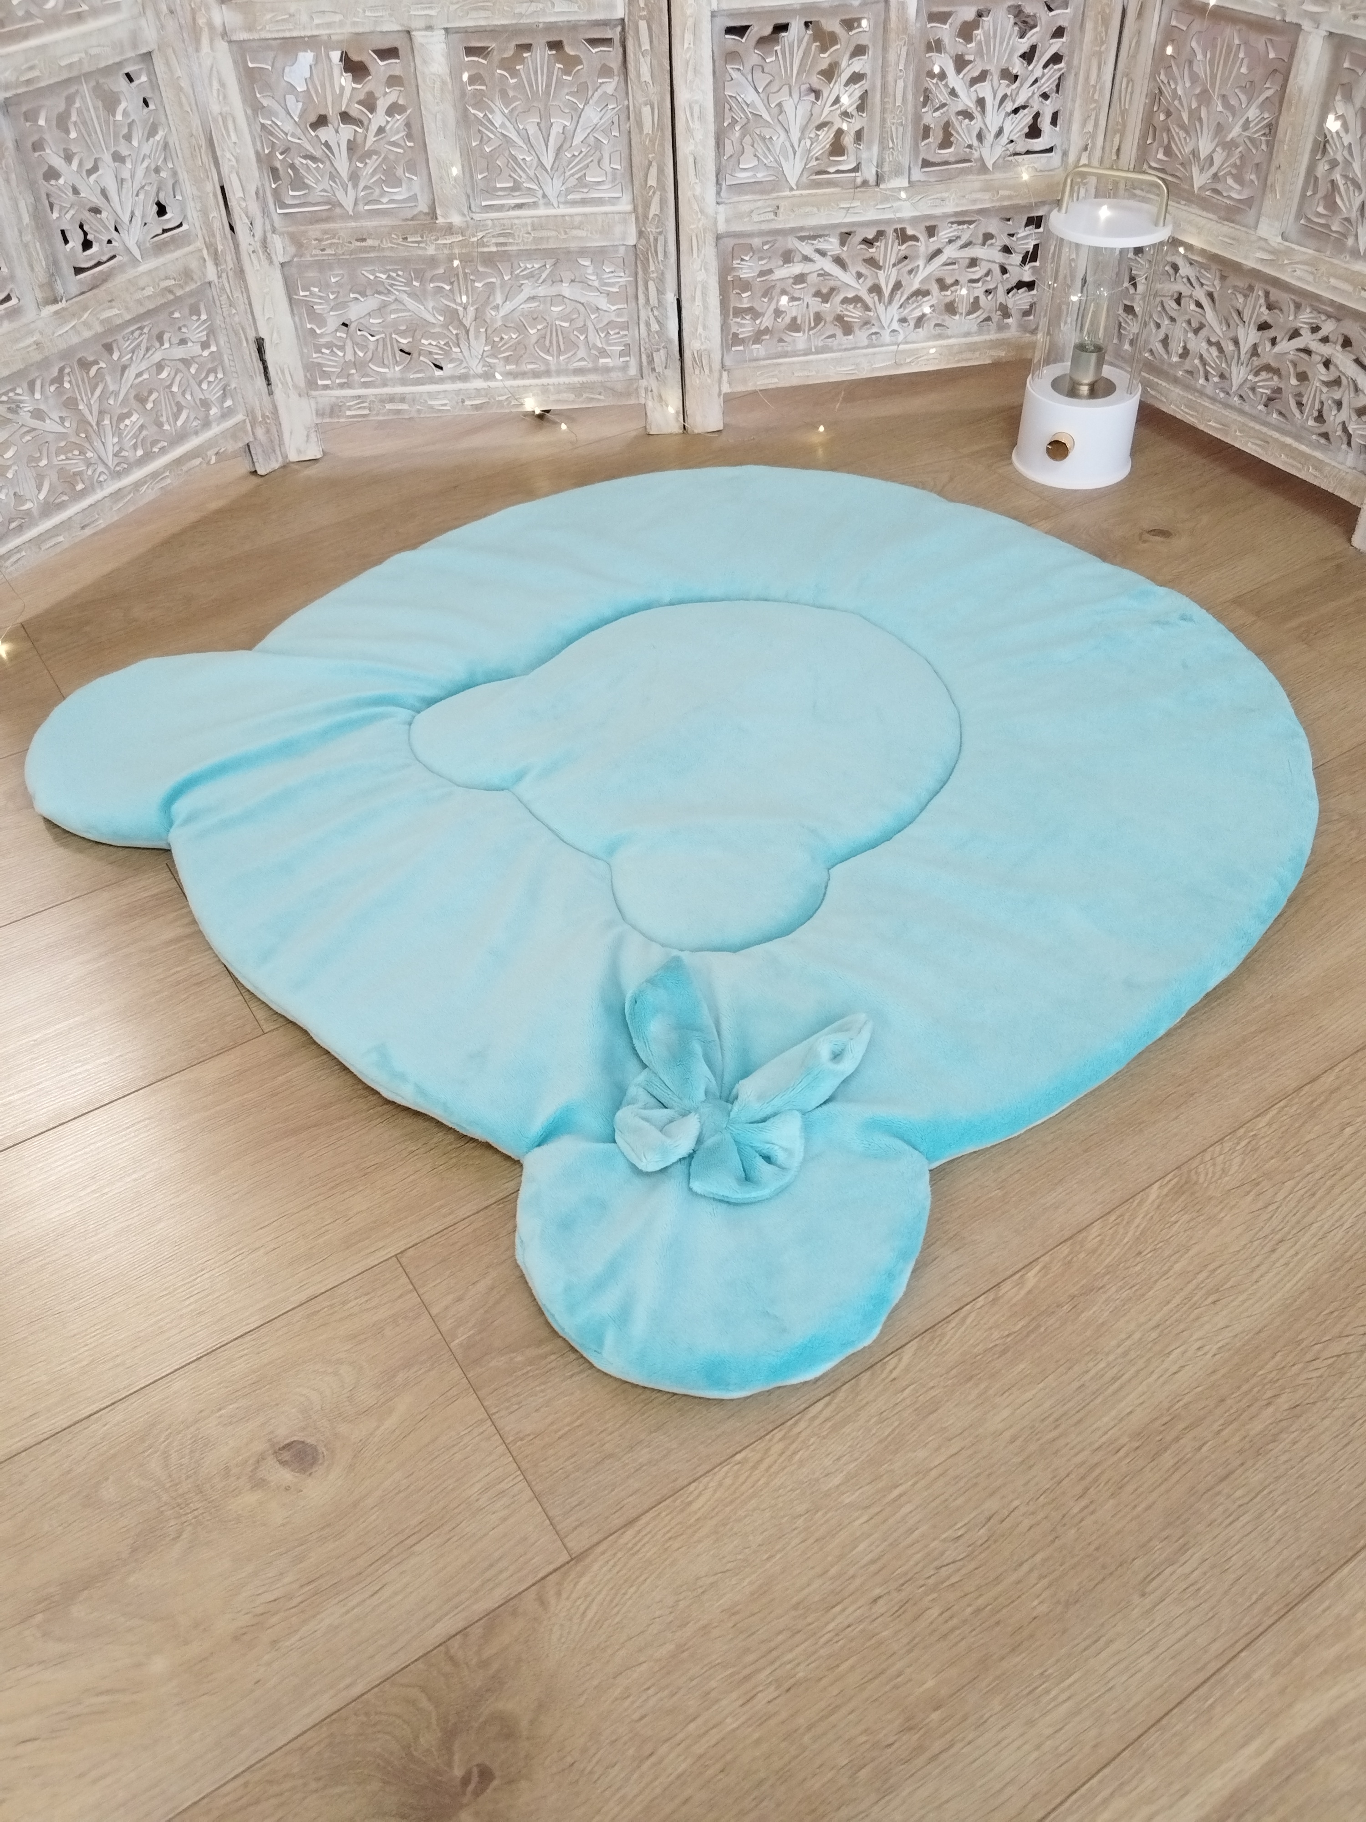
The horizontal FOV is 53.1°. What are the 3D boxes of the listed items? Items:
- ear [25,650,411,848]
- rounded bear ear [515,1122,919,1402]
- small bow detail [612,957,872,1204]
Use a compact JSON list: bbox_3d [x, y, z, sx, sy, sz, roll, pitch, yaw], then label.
[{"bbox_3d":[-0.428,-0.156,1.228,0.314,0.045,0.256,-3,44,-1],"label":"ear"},{"bbox_3d":[0.023,0.207,0.842,0.266,0.045,0.175,1,44,3],"label":"rounded bear ear"},{"bbox_3d":[0.035,0.098,0.896,0.166,0.055,0.189,7,45,9],"label":"small bow detail"}]

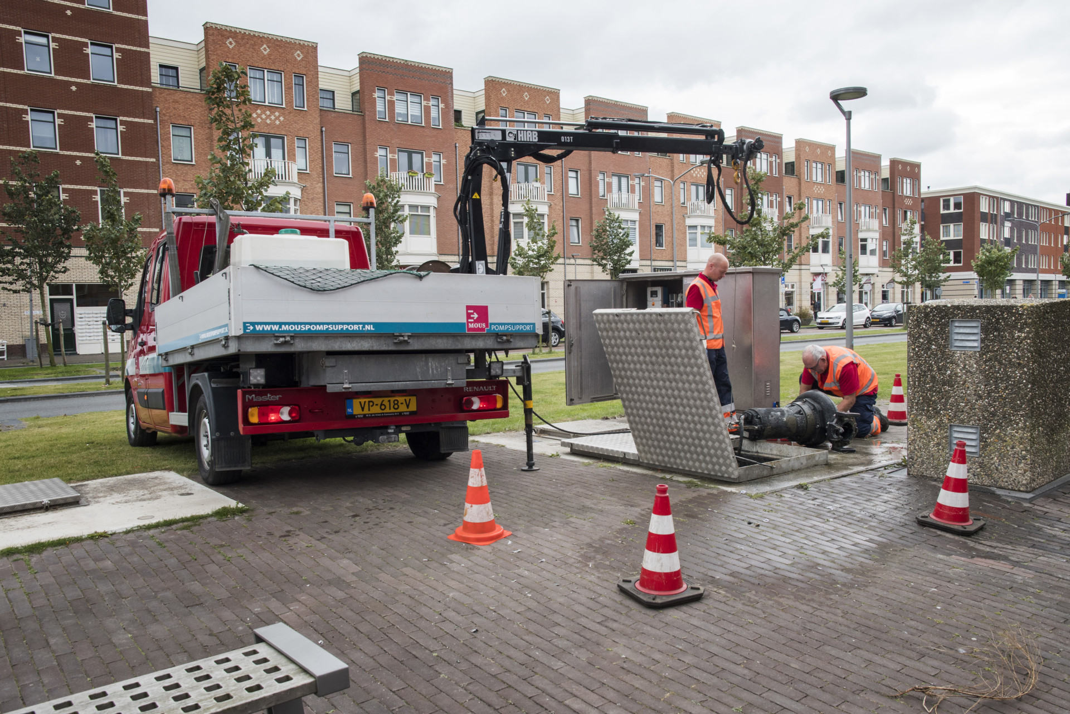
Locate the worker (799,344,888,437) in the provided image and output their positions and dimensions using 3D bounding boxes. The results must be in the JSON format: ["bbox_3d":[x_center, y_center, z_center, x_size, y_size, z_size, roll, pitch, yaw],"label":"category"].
[{"bbox_3d":[2.906,0.304,7.850,0.850,0.870,0.650,-5,5,-42],"label":"worker"}]

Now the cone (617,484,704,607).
[{"bbox_3d":[0.591,0.852,3.915,0.345,0.495,0.345,-3,4,-28],"label":"cone"}]

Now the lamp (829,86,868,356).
[{"bbox_3d":[4.652,-1.759,12.300,0.570,4.470,0.560,-1,3,12],"label":"lamp"}]

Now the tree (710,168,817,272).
[{"bbox_3d":[6.456,-2.667,23.500,2.900,5.300,3.100,-4,4,-39],"label":"tree"}]

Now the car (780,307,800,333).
[{"bbox_3d":[12.466,-1.898,44.602,4.090,1.290,1.780,-4,4,-39],"label":"car"}]

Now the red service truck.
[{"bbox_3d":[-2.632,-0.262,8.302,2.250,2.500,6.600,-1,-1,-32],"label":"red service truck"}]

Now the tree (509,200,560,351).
[{"bbox_3d":[0.078,-3.009,31.000,1.900,5.650,1.950,-2,3,0],"label":"tree"}]

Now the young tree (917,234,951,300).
[{"bbox_3d":[33.984,-7.043,71.000,3.000,7.100,3.000,-4,4,-39],"label":"young tree"}]

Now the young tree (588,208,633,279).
[{"bbox_3d":[3.995,-4.313,42.685,2.400,6.676,2.400,-4,4,-39],"label":"young tree"}]

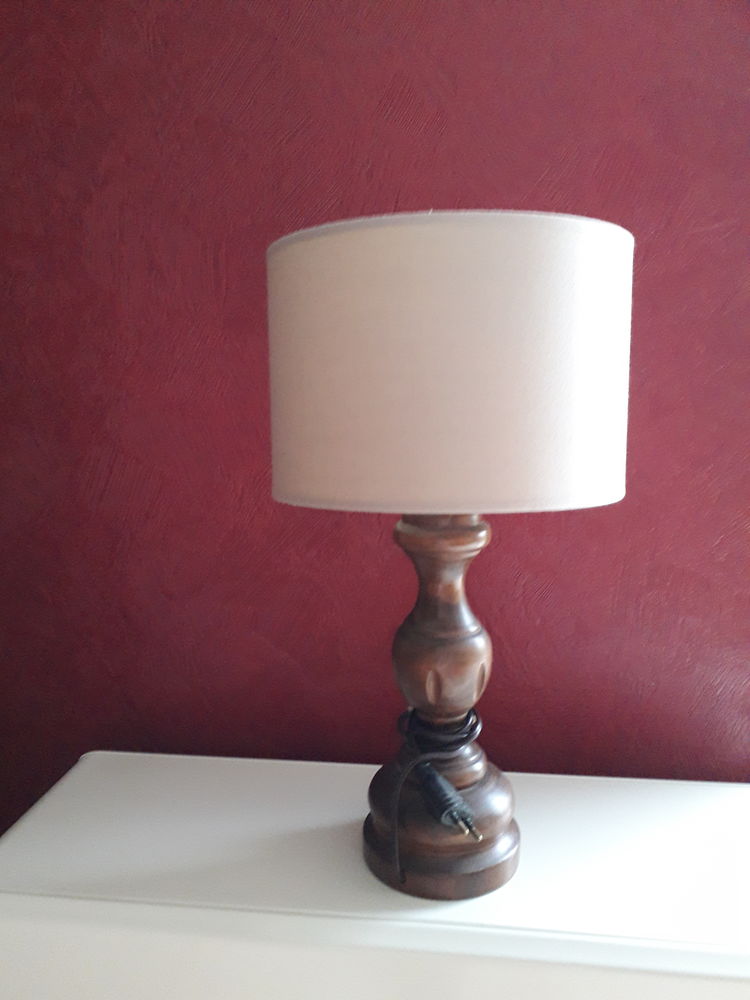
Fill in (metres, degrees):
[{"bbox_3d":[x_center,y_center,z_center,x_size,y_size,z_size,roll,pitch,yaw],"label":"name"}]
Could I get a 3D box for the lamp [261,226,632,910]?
[{"bbox_3d":[0.050,0.048,0.568,0.247,0.442,0.247,0,7,0],"label":"lamp"}]

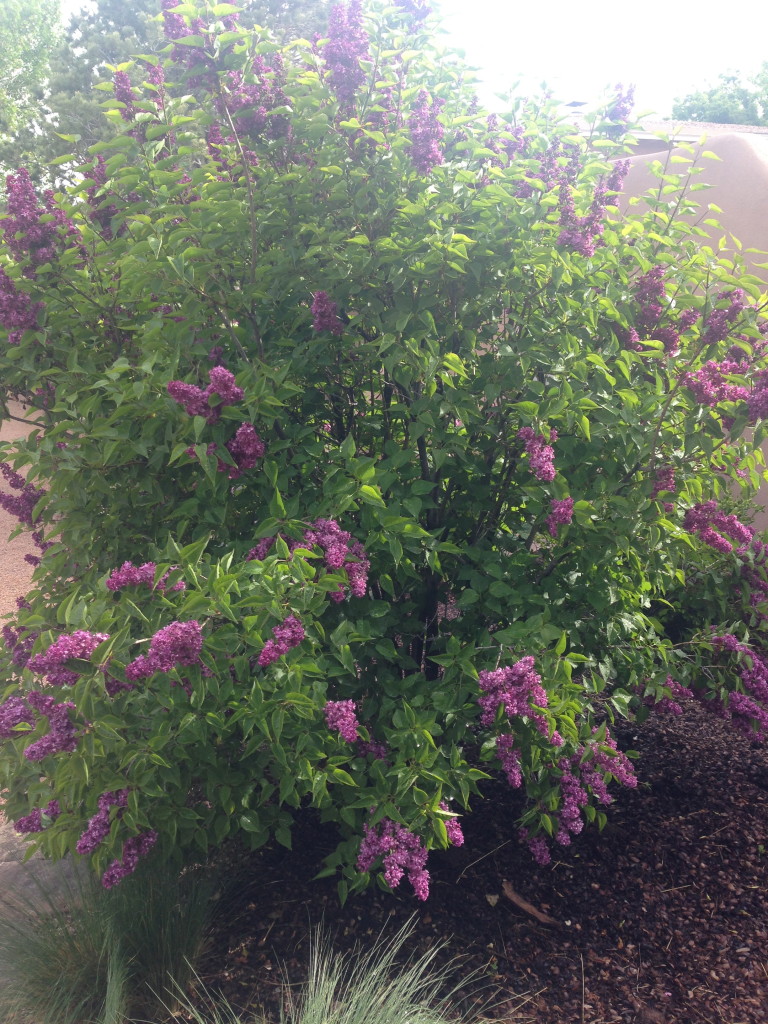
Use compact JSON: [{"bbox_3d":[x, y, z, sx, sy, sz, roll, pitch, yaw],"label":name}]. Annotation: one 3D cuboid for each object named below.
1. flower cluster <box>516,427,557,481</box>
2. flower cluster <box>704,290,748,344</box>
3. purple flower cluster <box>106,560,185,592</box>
[{"bbox_3d":[0.430,-0.162,2.750,0.113,0.163,0.100,0,18,0],"label":"flower cluster"},{"bbox_3d":[1.012,-0.581,2.900,0.131,0.165,0.110,0,13,0],"label":"flower cluster"},{"bbox_3d":[-0.537,0.145,2.200,0.176,0.070,0.090,0,18,0],"label":"purple flower cluster"}]

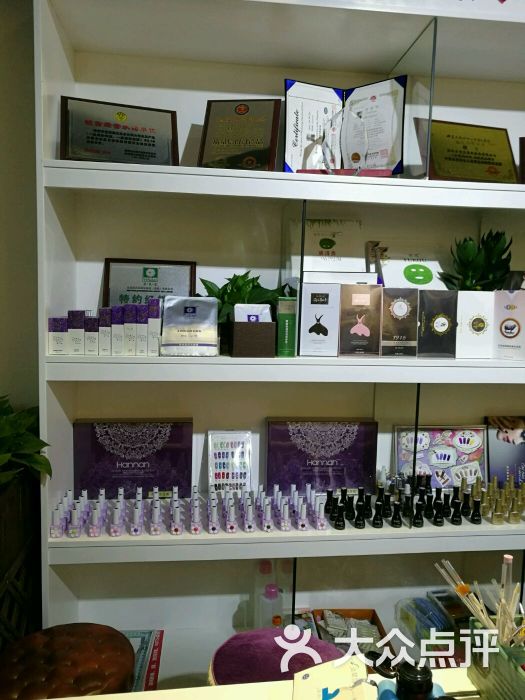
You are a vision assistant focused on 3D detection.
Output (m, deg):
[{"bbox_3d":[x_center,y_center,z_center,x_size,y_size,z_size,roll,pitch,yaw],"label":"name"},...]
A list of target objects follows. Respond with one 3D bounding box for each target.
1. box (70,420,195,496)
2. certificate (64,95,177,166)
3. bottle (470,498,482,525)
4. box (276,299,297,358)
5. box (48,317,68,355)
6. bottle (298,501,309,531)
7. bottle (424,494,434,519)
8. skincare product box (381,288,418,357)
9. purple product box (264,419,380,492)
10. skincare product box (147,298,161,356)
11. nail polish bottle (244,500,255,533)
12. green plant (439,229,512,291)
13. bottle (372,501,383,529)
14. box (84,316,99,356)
[{"bbox_3d":[-0.430,0.370,1.838,0.383,0.265,0.046,1,5,-7],"label":"box"},{"bbox_3d":[-0.406,-0.605,1.570,0.326,0.237,0.018,0,-17,-18],"label":"certificate"},{"bbox_3d":[0.632,0.474,1.609,0.029,0.070,0.028,1,6,-7],"label":"bottle"},{"bbox_3d":[0.068,-0.065,1.512,0.048,0.165,0.047,1,5,-7],"label":"box"},{"bbox_3d":[-0.572,-0.038,1.548,0.053,0.103,0.050,1,5,-7],"label":"box"},{"bbox_3d":[0.114,0.469,1.540,0.029,0.072,0.028,1,5,-7],"label":"bottle"},{"bbox_3d":[0.501,0.467,1.636,0.029,0.073,0.028,1,6,-7],"label":"bottle"},{"bbox_3d":[0.404,-0.081,1.633,0.108,0.201,0.045,1,5,-7],"label":"skincare product box"},{"bbox_3d":[0.213,0.384,1.974,0.399,0.267,0.061,1,5,-7],"label":"purple product box"},{"bbox_3d":[-0.291,-0.061,1.472,0.031,0.153,0.032,1,5,-7],"label":"skincare product box"},{"bbox_3d":[-0.035,0.465,1.508,0.029,0.074,0.027,1,6,-7],"label":"nail polish bottle"},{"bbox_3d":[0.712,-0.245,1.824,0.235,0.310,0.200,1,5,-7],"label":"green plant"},{"bbox_3d":[0.330,0.473,1.571,0.030,0.070,0.030,1,5,-7],"label":"bottle"},{"bbox_3d":[-0.479,-0.037,1.544,0.037,0.105,0.037,1,5,-7],"label":"box"}]

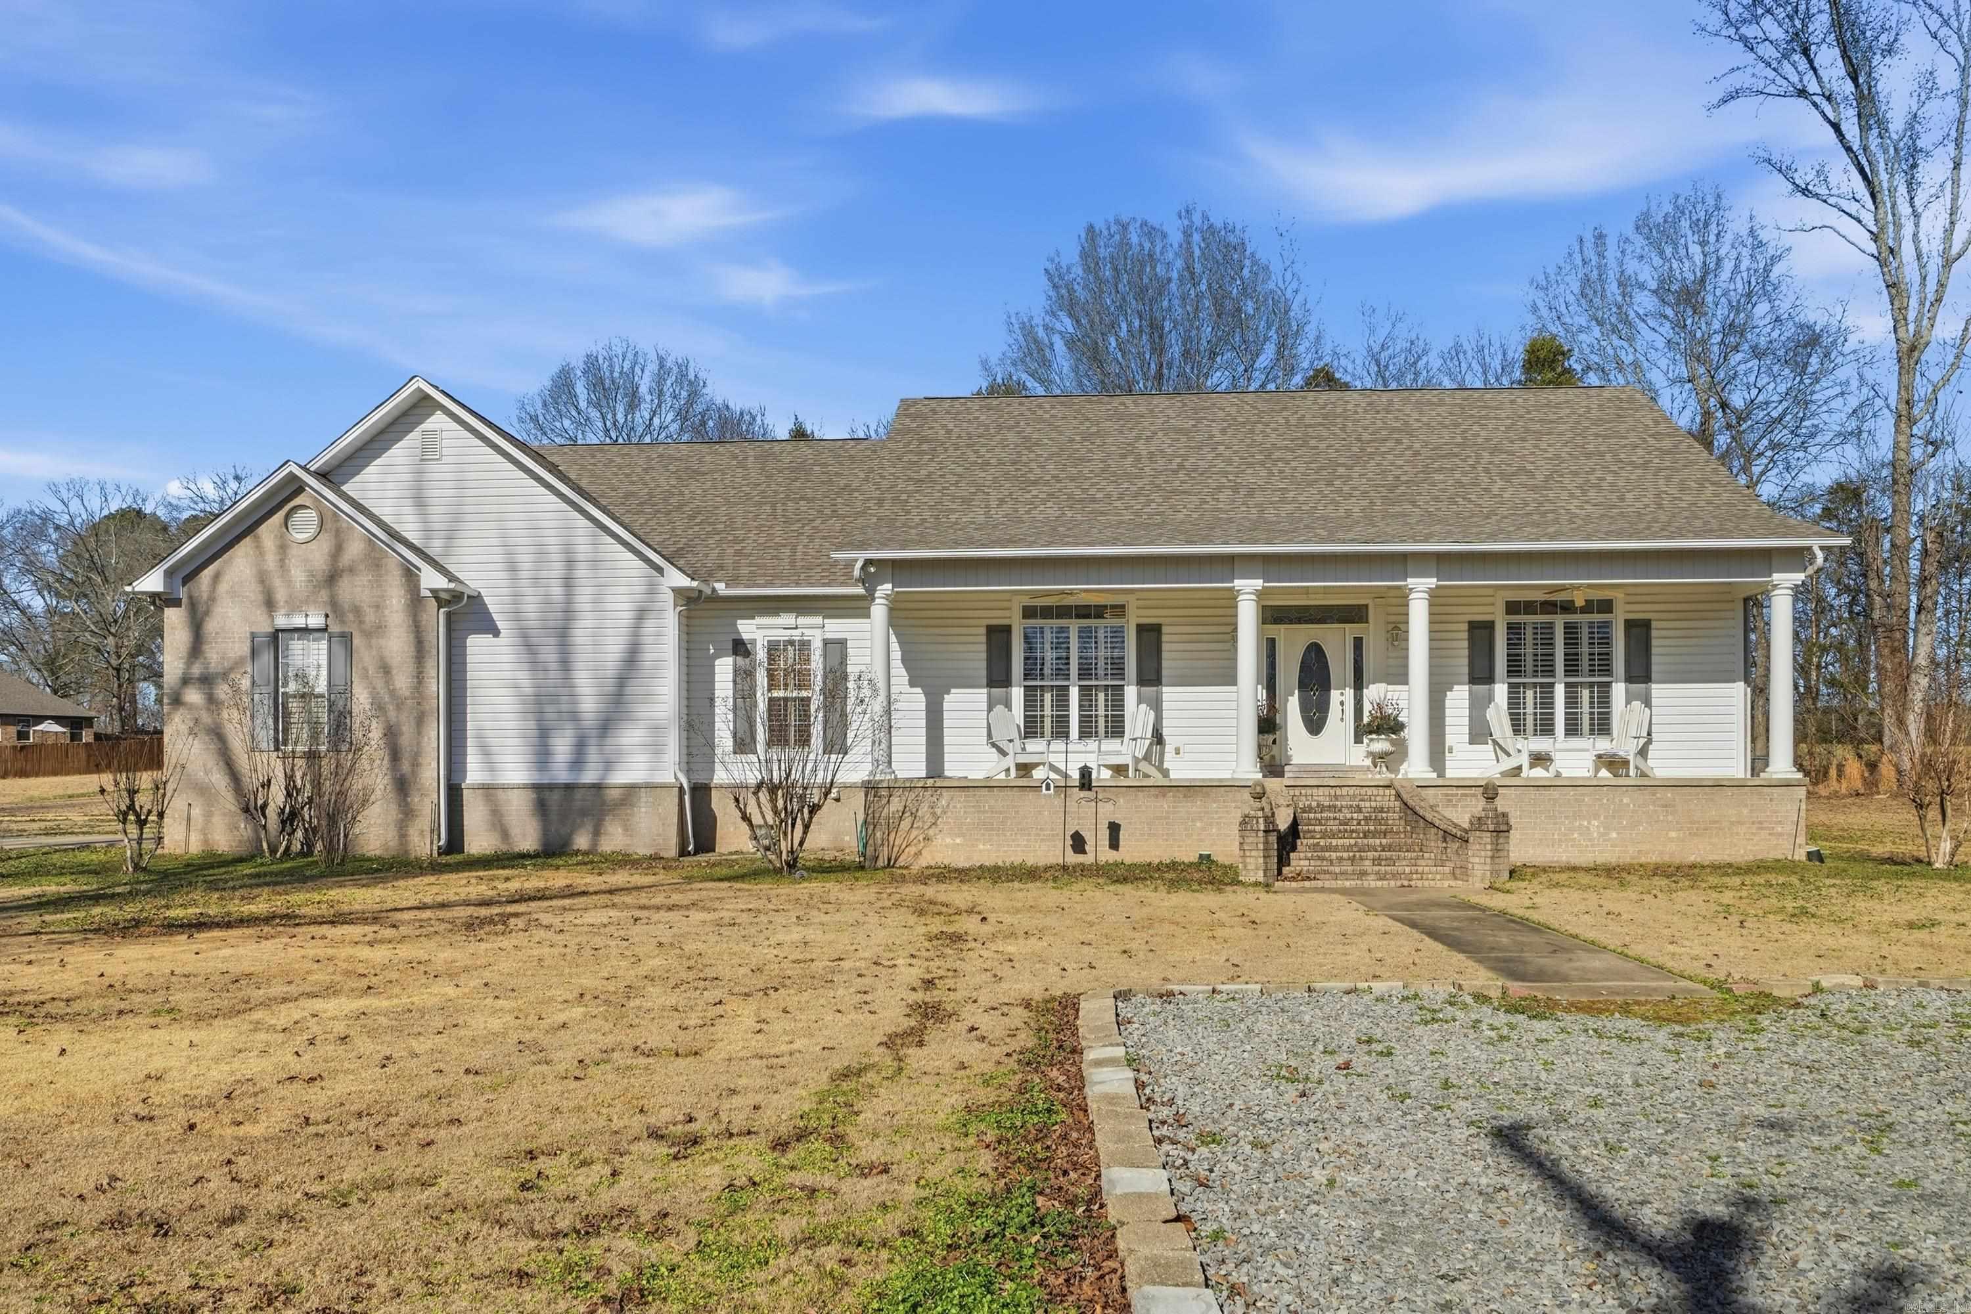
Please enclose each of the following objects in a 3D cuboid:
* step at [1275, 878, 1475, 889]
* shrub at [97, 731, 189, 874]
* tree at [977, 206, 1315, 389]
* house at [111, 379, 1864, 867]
[{"bbox_3d":[4.243,2.467,16.100,2.150,0.140,0.400,0,-3,4],"label":"step"},{"bbox_3d":[-10.485,1.812,18.400,1.150,1.800,1.100,0,-3,4],"label":"shrub"},{"bbox_3d":[5.652,-5.315,50.000,11.500,20.500,11.000,0,-3,4],"label":"tree"},{"bbox_3d":[-0.220,-0.880,26.100,23.400,7.800,12.800,0,-3,4],"label":"house"}]

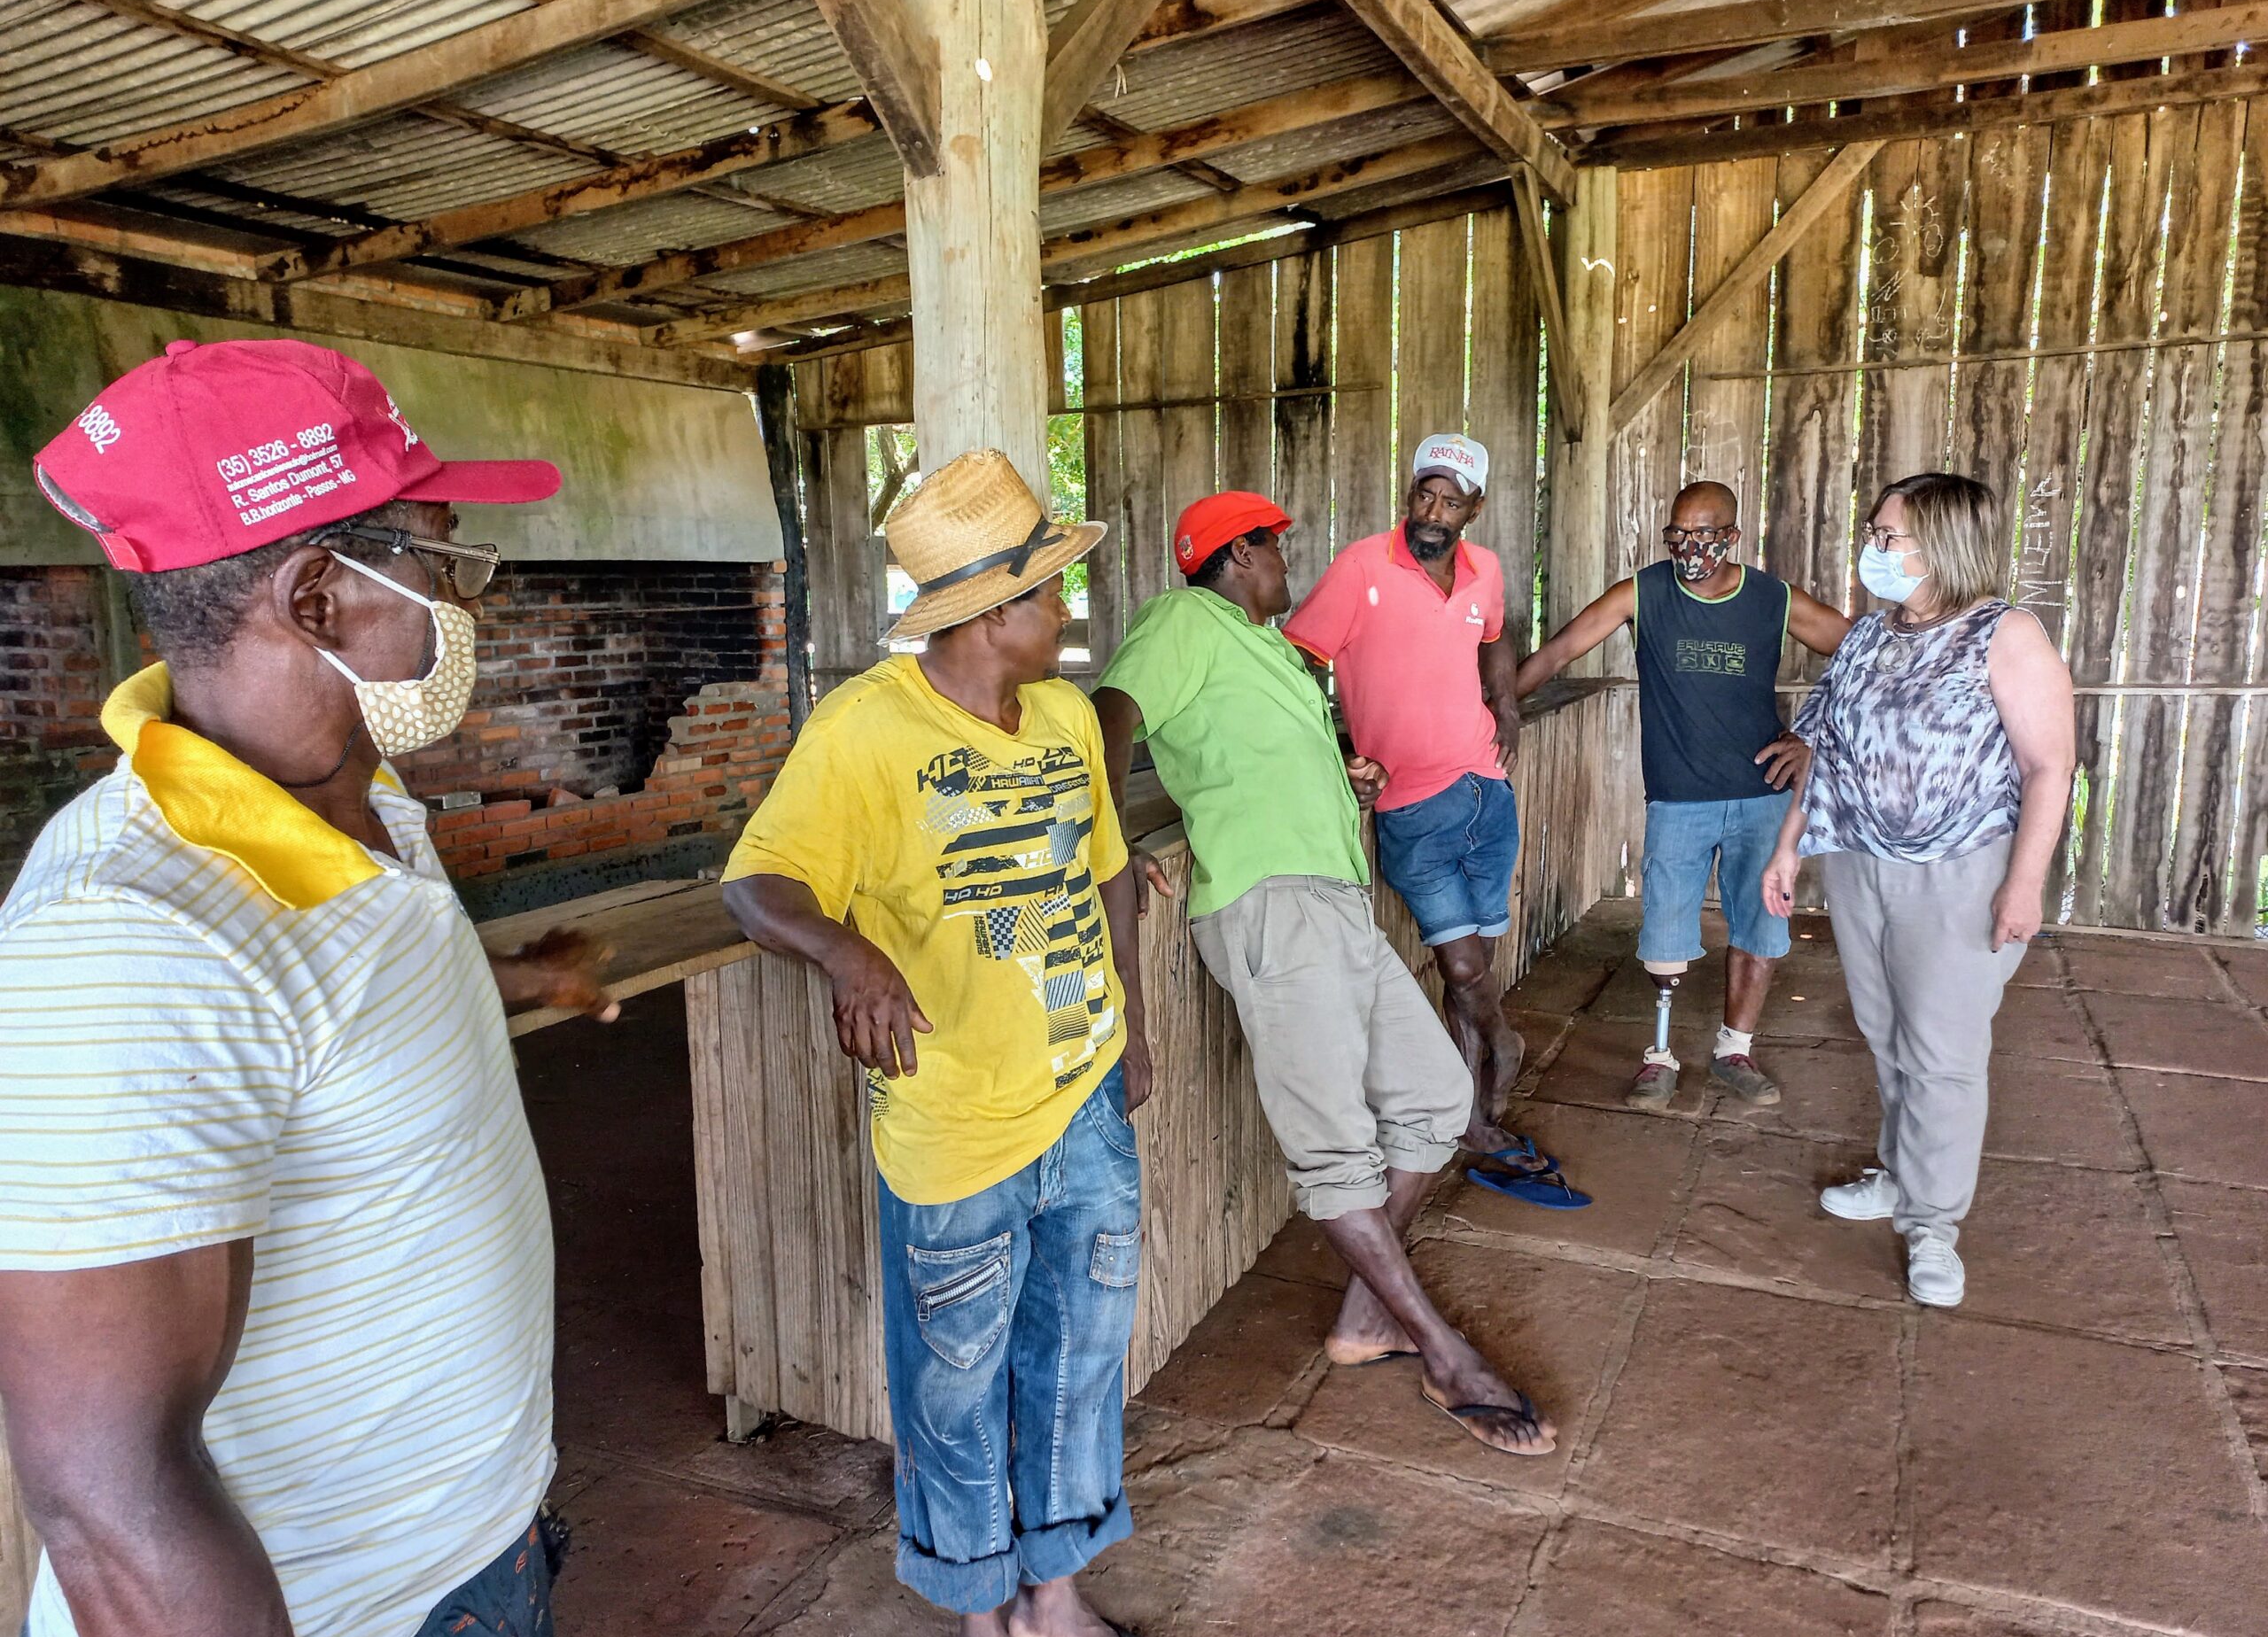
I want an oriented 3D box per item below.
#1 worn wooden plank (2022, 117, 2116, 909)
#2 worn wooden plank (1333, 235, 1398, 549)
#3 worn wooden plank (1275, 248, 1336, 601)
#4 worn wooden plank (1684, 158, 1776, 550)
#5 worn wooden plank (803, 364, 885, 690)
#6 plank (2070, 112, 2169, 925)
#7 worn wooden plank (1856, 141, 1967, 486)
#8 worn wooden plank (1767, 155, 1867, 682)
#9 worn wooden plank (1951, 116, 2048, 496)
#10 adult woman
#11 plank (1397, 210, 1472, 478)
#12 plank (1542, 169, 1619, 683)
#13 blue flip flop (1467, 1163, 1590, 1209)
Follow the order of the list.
[{"bbox_3d":[3.716,-1.138,6.632,0.220,3.197,0.028,3,9,25],"label":"worn wooden plank"},{"bbox_3d":[1.107,-1.209,7.887,0.288,3.025,0.028,3,9,25],"label":"worn wooden plank"},{"bbox_3d":[0.831,-1.207,8.021,0.305,2.988,0.028,4,9,25],"label":"worn wooden plank"},{"bbox_3d":[2.444,-1.158,6.810,0.313,3.030,0.035,3,10,25],"label":"worn wooden plank"},{"bbox_3d":[-1.540,-1.145,8.700,0.404,2.550,0.035,3,10,25],"label":"worn wooden plank"},{"bbox_3d":[3.906,-1.121,6.542,0.195,3.184,0.028,3,9,25],"label":"plank"},{"bbox_3d":[3.048,-1.118,6.530,0.348,3.020,0.035,3,10,25],"label":"worn wooden plank"},{"bbox_3d":[2.885,-1.185,7.028,0.346,3.191,0.028,4,9,25],"label":"worn wooden plank"},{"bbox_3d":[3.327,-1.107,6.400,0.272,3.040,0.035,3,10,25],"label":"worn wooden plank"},{"bbox_3d":[1.589,0.118,3.369,0.410,1.630,0.540,-7,11,-35],"label":"adult woman"},{"bbox_3d":[1.387,-1.219,7.749,0.314,3.081,0.028,4,9,25],"label":"plank"},{"bbox_3d":[1.996,-1.227,7.313,0.240,3.209,0.220,3,9,25],"label":"plank"},{"bbox_3d":[0.933,0.855,3.865,0.290,0.045,0.110,6,11,37],"label":"blue flip flop"}]

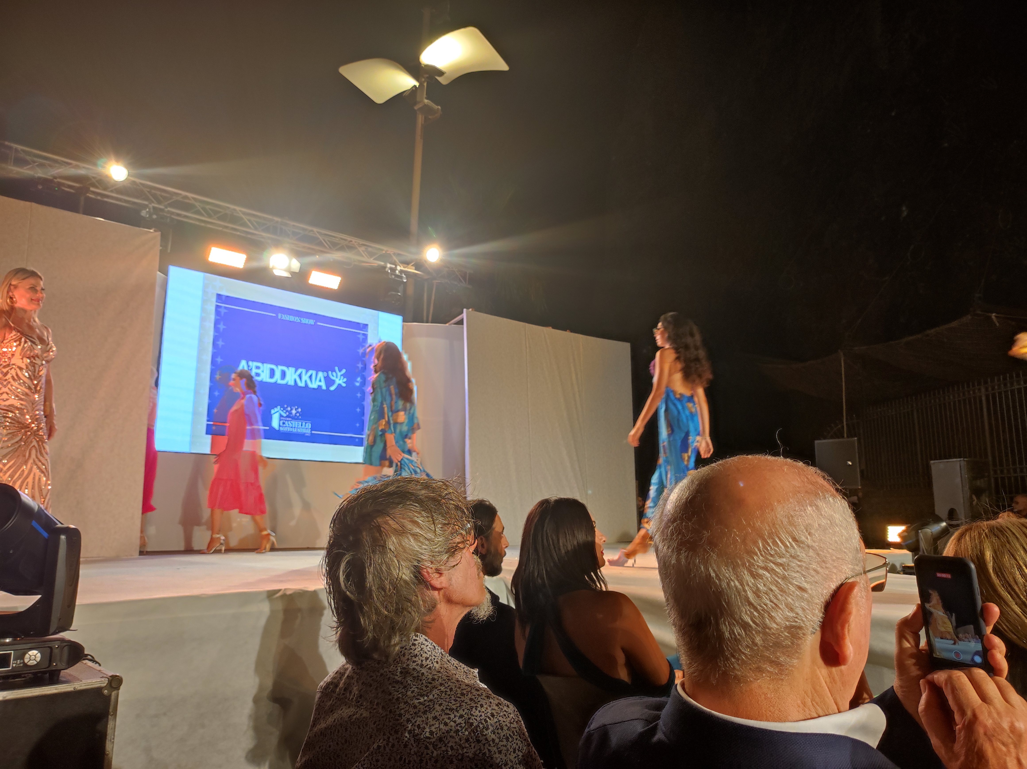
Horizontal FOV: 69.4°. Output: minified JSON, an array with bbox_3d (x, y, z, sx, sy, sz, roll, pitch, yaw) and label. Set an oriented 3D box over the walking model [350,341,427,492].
[{"bbox_3d":[-1.001,0.514,5.949,0.580,1.760,0.500,-9,-13,42],"label":"walking model"}]

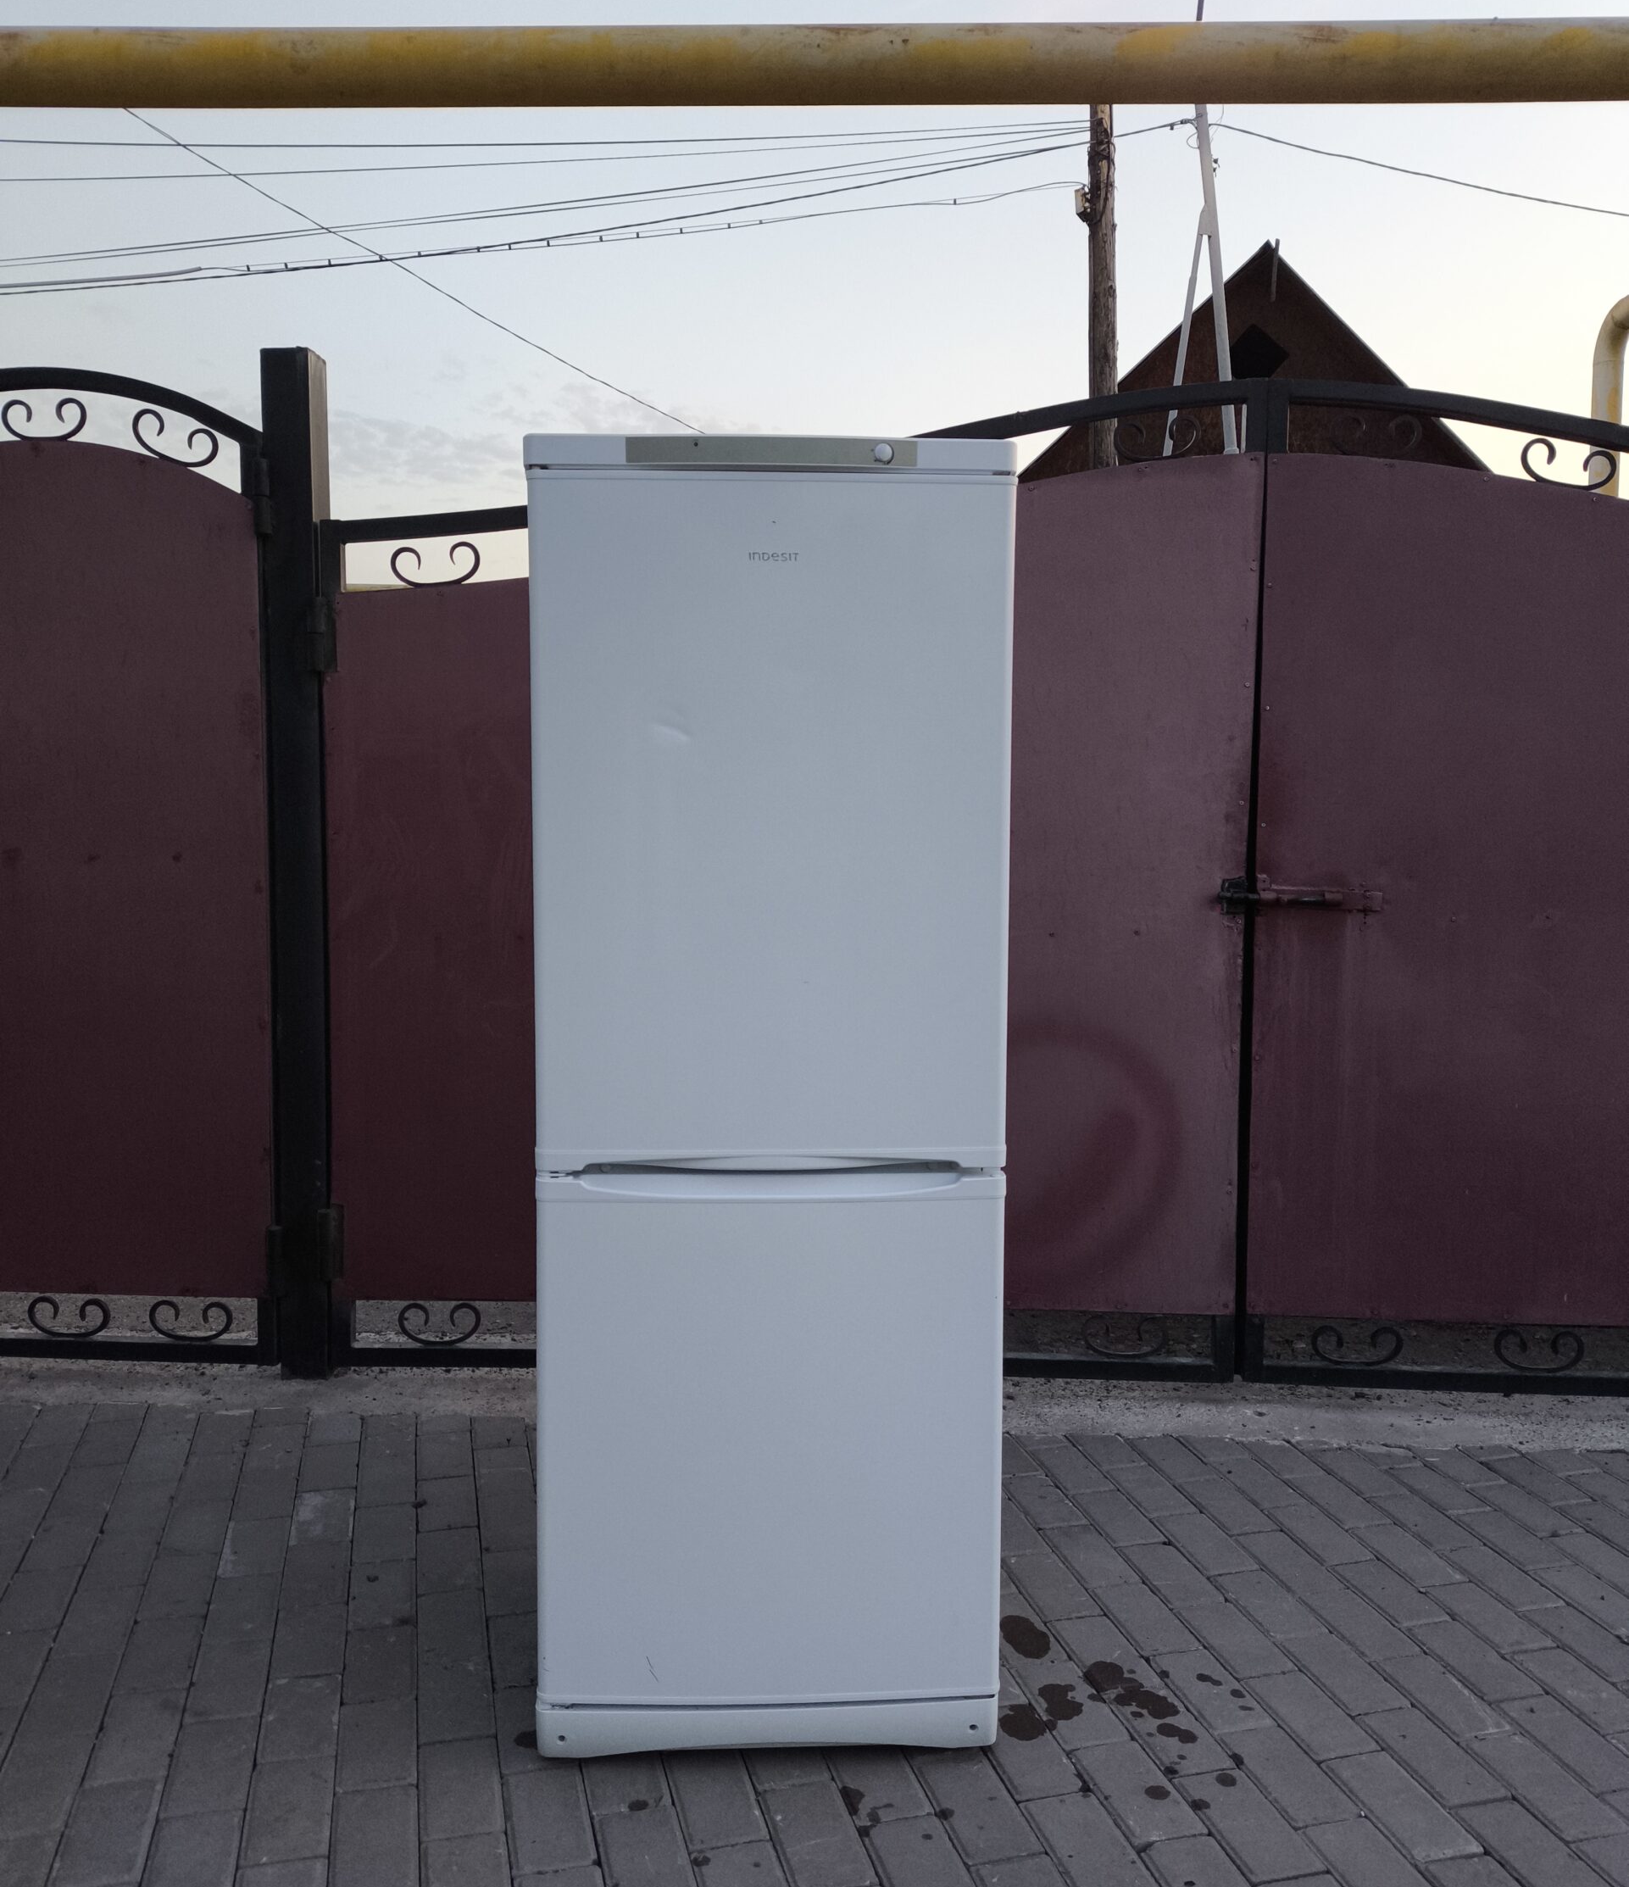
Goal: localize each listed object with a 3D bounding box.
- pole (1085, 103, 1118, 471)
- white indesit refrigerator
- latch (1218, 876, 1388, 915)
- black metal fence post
[{"bbox_3d":[2.296,-3.206,12.598,0.220,6.960,0.220,1,4,11],"label":"pole"},{"bbox_3d":[-0.069,0.194,2.292,0.600,1.670,0.640,0,4,-3],"label":"white indesit refrigerator"},{"bbox_3d":[0.999,-0.101,3.220,0.338,0.080,0.050,1,4,5],"label":"latch"},{"bbox_3d":[-1.099,-0.147,3.370,0.100,2.179,0.100,0,4,3],"label":"black metal fence post"}]

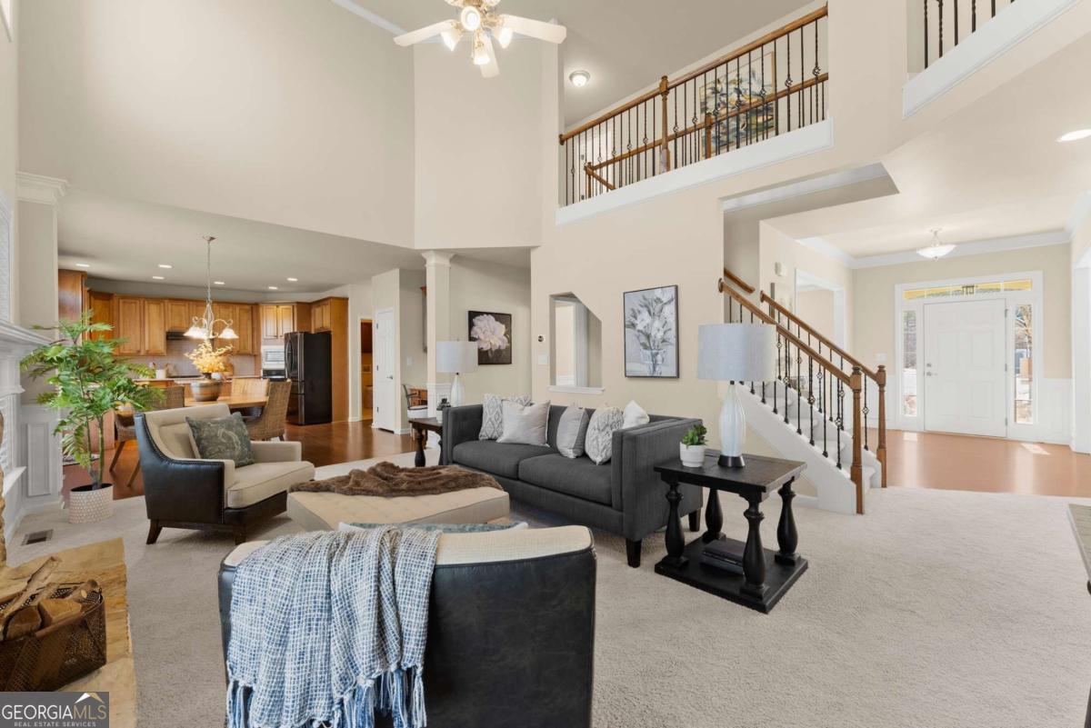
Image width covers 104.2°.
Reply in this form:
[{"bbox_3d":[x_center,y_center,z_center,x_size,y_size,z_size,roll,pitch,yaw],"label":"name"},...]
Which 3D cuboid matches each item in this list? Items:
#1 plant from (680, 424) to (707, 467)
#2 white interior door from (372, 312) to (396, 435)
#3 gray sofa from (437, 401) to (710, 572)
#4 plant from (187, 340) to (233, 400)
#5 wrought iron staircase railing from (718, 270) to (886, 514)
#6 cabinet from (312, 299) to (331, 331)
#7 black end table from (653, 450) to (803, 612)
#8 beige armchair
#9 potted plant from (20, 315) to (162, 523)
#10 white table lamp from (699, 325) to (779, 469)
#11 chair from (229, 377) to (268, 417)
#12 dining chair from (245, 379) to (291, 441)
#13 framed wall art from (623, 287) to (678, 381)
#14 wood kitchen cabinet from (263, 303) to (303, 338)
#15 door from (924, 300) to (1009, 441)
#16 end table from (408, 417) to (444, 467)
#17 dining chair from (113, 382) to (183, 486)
[{"bbox_3d":[0.809,0.437,2.291,0.140,0.222,0.145,-1,0,-44],"label":"plant"},{"bbox_3d":[-2.709,0.124,7.220,0.060,2.030,0.720,-1,0,-44],"label":"white interior door"},{"bbox_3d":[0.081,0.755,3.281,0.800,0.738,1.980,-1,0,-44],"label":"gray sofa"},{"bbox_3d":[-3.750,0.073,4.750,0.400,0.676,0.420,-1,0,-44],"label":"plant"},{"bbox_3d":[2.305,0.125,3.865,1.180,2.000,1.080,0,0,44],"label":"wrought iron staircase railing"},{"bbox_3d":[-4.447,-0.965,8.768,0.340,0.630,1.050,-1,0,-44],"label":"cabinet"},{"bbox_3d":[1.012,0.833,2.302,0.624,0.572,0.562,-1,0,-44],"label":"black end table"},{"bbox_3d":[-2.193,0.738,3.002,0.850,0.850,0.690,0,0,11],"label":"beige armchair"},{"bbox_3d":[-3.396,0.402,3.219,0.780,1.540,0.760,-1,0,-45],"label":"potted plant"},{"bbox_3d":[1.039,0.168,2.342,0.400,0.775,0.400,0,0,44],"label":"white table lamp"},{"bbox_3d":[-4.345,0.695,6.102,0.500,0.950,0.620,0,0,-13],"label":"chair"},{"bbox_3d":[-3.382,0.691,4.951,0.500,0.950,0.620,0,0,44],"label":"dining chair"},{"bbox_3d":[1.060,-0.306,4.278,0.630,0.900,0.040,0,0,44],"label":"framed wall art"},{"bbox_3d":[-5.636,-0.918,9.120,0.760,0.740,0.500,0,0,-1],"label":"wood kitchen cabinet"},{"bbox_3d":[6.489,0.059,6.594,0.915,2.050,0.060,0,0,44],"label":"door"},{"bbox_3d":[-0.914,0.844,4.166,0.624,0.572,0.562,-1,0,-44],"label":"end table"},{"bbox_3d":[-4.055,0.698,4.322,0.640,0.950,0.480,0,0,30],"label":"dining chair"}]

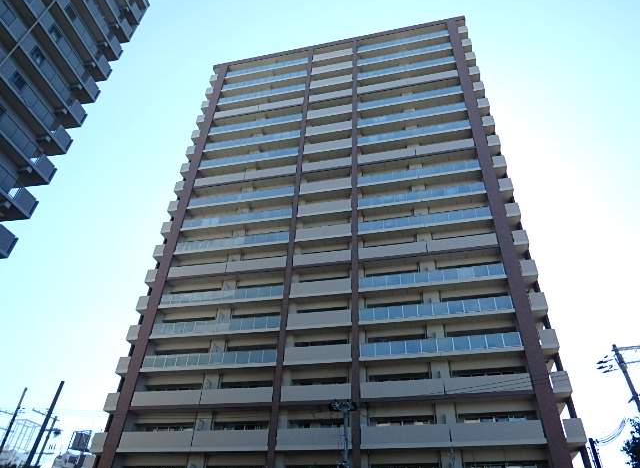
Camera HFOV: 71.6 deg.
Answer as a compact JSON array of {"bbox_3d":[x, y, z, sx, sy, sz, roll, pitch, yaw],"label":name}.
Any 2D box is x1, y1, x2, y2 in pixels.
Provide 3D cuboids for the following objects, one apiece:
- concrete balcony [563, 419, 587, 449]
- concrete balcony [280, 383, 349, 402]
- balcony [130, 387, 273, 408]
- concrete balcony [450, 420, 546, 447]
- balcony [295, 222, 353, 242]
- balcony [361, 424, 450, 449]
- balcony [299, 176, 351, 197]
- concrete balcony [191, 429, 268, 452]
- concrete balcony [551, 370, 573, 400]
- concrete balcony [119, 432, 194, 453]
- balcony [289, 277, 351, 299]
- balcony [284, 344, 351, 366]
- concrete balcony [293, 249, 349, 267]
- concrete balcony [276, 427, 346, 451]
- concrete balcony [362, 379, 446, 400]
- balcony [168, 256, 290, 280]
[{"bbox_3d":[15.681,12.370,27.551,1.120,1.350,1.200,-6,-38,12],"label":"concrete balcony"},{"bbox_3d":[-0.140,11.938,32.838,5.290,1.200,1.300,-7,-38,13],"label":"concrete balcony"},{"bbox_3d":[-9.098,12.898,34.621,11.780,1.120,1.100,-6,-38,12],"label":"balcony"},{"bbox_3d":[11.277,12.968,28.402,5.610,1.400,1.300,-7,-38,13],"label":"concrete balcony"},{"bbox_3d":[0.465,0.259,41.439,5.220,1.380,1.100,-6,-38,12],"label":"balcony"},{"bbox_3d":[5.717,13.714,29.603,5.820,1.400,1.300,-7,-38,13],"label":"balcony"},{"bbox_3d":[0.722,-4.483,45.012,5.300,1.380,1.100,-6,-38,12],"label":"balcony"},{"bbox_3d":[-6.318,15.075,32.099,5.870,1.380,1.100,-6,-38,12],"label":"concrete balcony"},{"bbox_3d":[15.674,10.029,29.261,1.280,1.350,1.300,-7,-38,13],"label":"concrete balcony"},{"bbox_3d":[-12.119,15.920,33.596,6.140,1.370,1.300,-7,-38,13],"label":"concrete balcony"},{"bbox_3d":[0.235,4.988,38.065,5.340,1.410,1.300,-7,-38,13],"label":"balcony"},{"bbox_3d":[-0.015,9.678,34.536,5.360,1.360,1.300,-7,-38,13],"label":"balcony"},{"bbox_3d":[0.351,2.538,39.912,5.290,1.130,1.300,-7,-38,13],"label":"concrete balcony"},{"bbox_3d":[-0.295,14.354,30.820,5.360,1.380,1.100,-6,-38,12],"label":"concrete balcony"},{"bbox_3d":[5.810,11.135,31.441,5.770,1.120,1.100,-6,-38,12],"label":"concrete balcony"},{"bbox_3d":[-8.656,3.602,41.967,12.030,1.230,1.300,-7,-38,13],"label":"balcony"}]

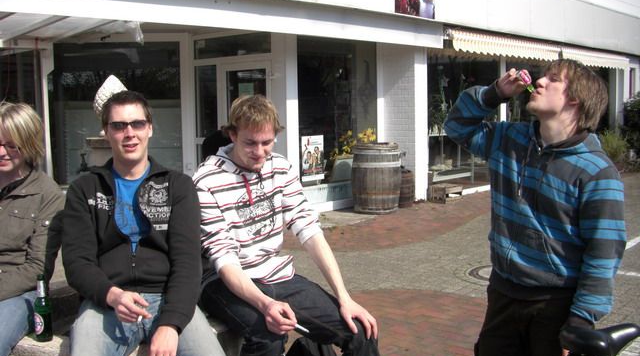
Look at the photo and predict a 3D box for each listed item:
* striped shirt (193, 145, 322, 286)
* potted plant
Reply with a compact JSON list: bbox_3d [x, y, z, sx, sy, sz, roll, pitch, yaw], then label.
[{"bbox_3d":[-0.240,0.143,2.700,0.470,0.540,0.380,-4,7,-25],"label":"striped shirt"},{"bbox_3d":[0.495,-0.343,10.700,0.480,0.820,0.600,4,8,39],"label":"potted plant"}]

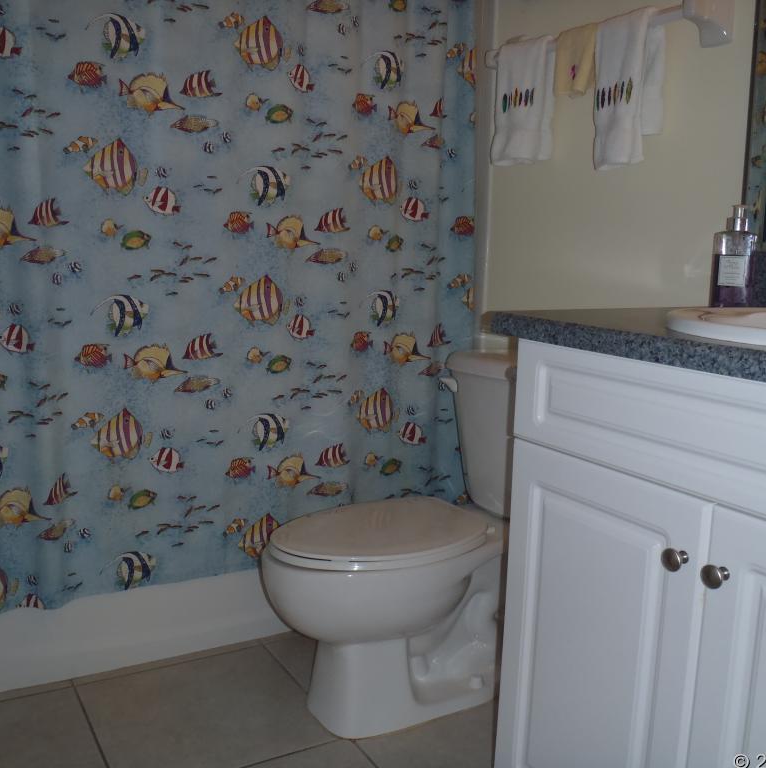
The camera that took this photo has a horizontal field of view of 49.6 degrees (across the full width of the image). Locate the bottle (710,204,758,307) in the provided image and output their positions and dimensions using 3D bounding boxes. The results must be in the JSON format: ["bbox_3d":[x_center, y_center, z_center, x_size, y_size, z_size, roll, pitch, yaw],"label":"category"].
[{"bbox_3d":[0.593,-0.210,1.399,0.060,0.178,0.064,7,11,31],"label":"bottle"}]

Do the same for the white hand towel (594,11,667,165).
[{"bbox_3d":[0.491,-0.587,1.671,0.066,0.290,0.154,-4,11,-30],"label":"white hand towel"}]

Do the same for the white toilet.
[{"bbox_3d":[0.096,0.325,1.775,0.739,0.725,0.432,-4,11,-30],"label":"white toilet"}]

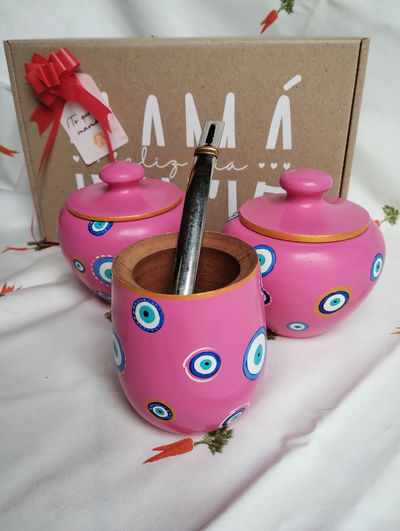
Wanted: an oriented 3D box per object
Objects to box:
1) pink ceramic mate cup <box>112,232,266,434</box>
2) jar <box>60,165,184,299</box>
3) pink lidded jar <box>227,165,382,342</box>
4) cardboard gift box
[{"bbox_3d":[-0.006,0.039,0.232,0.080,0.093,0.080,0,27,0],"label":"pink ceramic mate cup"},{"bbox_3d":[-0.056,-0.027,0.345,0.110,0.109,0.110,0,27,0],"label":"jar"},{"bbox_3d":[0.073,-0.011,0.310,0.112,0.111,0.112,0,27,0],"label":"pink lidded jar"},{"bbox_3d":[-0.010,-0.124,0.443,0.305,0.191,0.107,4,27,8],"label":"cardboard gift box"}]

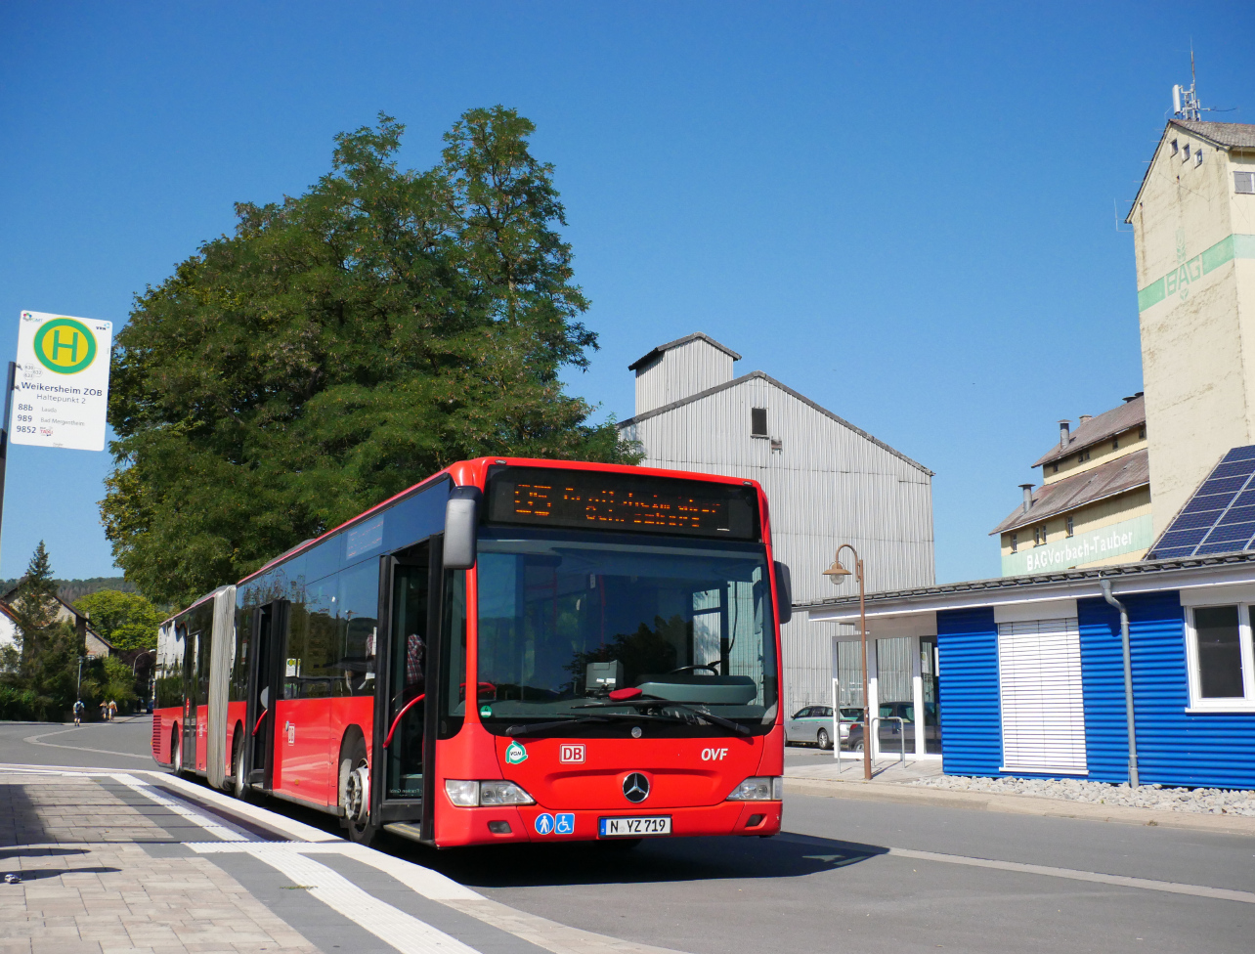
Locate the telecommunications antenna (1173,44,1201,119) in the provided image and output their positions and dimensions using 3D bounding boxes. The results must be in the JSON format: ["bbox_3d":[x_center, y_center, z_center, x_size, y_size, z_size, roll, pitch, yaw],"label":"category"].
[{"bbox_3d":[29.742,-20.967,66.386,1.200,4.144,1.200,-1,-11,8],"label":"telecommunications antenna"}]

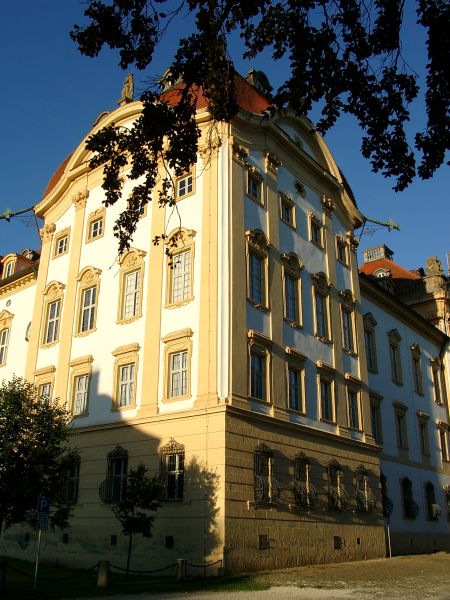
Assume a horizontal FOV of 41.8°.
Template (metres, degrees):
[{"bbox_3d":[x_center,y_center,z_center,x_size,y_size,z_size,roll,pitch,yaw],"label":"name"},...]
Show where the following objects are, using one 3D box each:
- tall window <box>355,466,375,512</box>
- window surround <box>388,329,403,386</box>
[{"bbox_3d":[8.050,10.956,34.141,0.481,2.600,1.348,-16,-27,36],"label":"tall window"},{"bbox_3d":[13.955,4.503,48.239,0.450,4.750,2.150,-16,-27,34],"label":"window surround"}]

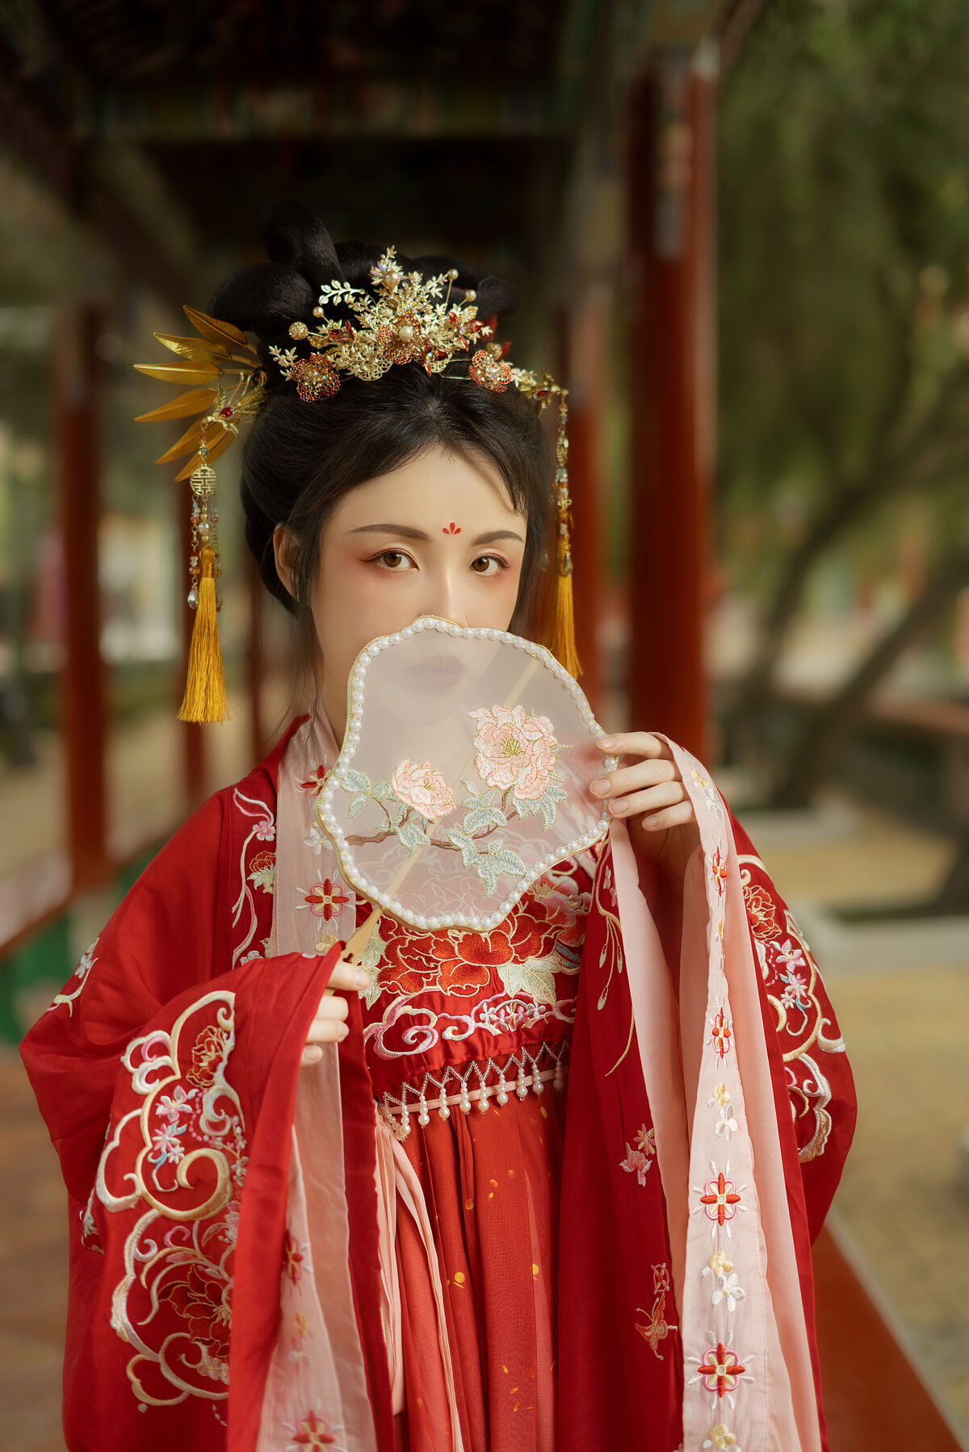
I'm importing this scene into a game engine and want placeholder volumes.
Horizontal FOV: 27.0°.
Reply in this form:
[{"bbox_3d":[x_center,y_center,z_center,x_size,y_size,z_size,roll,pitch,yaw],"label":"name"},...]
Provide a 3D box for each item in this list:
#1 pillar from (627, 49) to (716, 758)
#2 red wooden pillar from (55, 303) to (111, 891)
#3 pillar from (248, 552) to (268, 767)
[{"bbox_3d":[0.452,-0.341,4.875,0.195,2.540,0.195,0,3,-1],"label":"pillar"},{"bbox_3d":[-1.668,-0.532,8.395,0.195,2.460,0.195,0,3,-1],"label":"red wooden pillar"},{"bbox_3d":[-1.726,-0.877,15.295,0.185,2.480,0.185,0,3,-1],"label":"pillar"}]

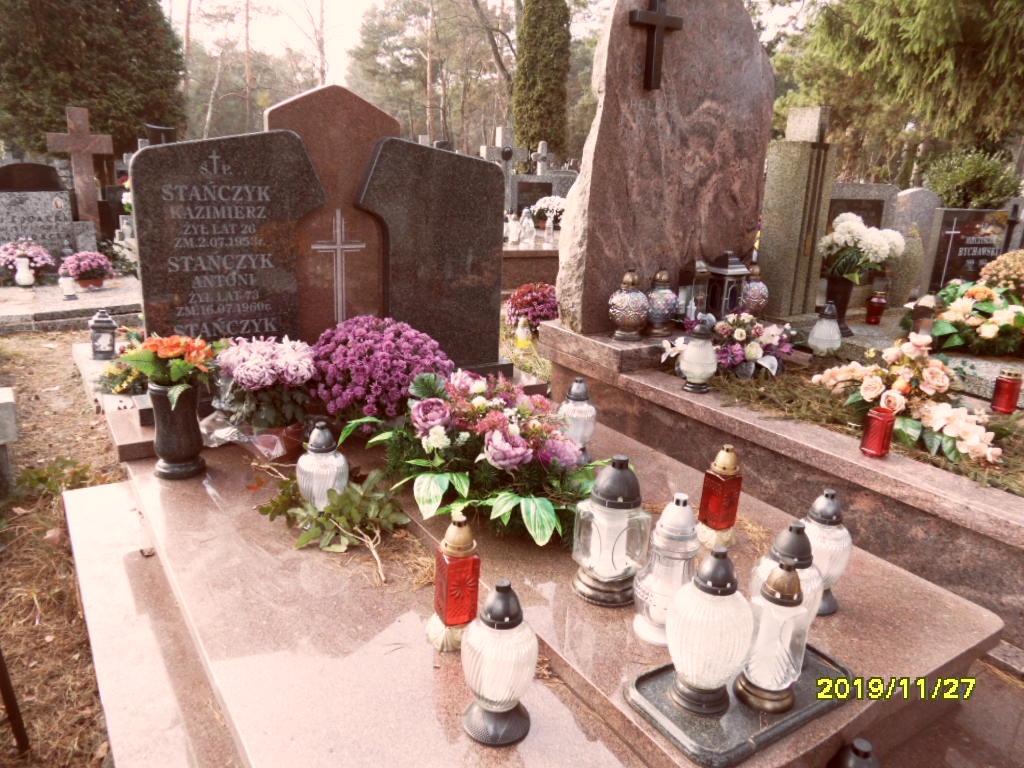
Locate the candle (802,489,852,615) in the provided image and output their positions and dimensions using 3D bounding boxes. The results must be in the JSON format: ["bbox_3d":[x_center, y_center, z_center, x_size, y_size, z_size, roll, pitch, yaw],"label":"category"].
[{"bbox_3d":[0.668,0.353,1.489,0.110,0.262,0.110,11,18,26],"label":"candle"}]

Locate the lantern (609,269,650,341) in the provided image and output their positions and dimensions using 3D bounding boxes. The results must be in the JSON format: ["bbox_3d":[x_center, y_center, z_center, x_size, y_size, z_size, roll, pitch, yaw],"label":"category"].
[{"bbox_3d":[0.450,-0.305,2.720,0.158,0.268,0.158,3,14,0],"label":"lantern"}]

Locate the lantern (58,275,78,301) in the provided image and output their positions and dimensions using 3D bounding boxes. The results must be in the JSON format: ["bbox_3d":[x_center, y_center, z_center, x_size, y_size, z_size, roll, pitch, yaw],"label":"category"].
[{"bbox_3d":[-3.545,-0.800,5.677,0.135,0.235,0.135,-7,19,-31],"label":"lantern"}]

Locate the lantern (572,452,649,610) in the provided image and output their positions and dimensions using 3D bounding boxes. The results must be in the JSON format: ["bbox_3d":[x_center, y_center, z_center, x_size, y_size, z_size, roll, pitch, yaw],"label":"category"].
[{"bbox_3d":[0.212,0.304,1.532,0.155,0.312,0.155,18,21,41],"label":"lantern"}]

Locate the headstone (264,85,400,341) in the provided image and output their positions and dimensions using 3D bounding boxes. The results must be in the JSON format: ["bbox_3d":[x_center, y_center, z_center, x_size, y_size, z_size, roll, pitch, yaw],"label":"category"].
[{"bbox_3d":[-0.707,-0.584,2.870,0.522,1.149,0.074,-9,21,-34],"label":"headstone"}]

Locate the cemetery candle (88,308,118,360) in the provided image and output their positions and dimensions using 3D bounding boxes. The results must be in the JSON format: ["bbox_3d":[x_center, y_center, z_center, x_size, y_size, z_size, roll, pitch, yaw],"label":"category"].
[{"bbox_3d":[-1.697,-0.206,2.950,0.125,0.215,0.125,-6,17,-30],"label":"cemetery candle"}]

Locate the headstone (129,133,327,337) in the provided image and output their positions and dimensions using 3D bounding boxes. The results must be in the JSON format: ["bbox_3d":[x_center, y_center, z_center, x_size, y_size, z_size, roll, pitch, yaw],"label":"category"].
[{"bbox_3d":[-1.005,-0.427,2.611,0.642,0.973,0.076,-9,21,-34],"label":"headstone"}]

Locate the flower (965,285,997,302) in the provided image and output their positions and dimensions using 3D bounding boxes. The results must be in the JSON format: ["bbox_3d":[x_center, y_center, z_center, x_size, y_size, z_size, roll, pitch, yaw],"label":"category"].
[{"bbox_3d":[1.848,-0.357,2.800,0.120,0.075,0.110,14,20,31],"label":"flower"}]

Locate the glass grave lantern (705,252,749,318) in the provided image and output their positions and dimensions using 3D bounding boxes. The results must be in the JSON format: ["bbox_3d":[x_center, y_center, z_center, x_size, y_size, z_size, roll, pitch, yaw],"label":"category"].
[{"bbox_3d":[1.085,-0.481,3.544,0.150,0.344,0.150,-8,20,-34],"label":"glass grave lantern"}]

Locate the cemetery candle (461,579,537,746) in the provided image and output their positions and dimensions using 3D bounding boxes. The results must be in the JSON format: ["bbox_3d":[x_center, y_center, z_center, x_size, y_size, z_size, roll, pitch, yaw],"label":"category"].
[{"bbox_3d":[-0.016,0.481,1.257,0.136,0.298,0.136,3,17,-1],"label":"cemetery candle"}]

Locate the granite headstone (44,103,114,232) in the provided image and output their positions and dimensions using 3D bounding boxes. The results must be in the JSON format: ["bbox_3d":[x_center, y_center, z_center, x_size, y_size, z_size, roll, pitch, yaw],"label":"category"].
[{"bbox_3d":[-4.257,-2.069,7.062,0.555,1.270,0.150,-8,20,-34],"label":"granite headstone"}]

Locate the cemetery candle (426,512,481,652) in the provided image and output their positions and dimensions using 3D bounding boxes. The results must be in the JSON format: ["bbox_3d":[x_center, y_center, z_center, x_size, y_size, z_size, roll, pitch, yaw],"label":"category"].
[{"bbox_3d":[-0.116,0.384,1.408,0.095,0.266,0.095,-4,17,-24],"label":"cemetery candle"}]

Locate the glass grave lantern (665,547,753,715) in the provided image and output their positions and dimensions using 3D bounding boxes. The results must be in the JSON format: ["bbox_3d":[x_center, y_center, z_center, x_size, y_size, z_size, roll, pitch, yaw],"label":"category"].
[{"bbox_3d":[0.328,0.403,1.173,0.147,0.288,0.147,9,17,18],"label":"glass grave lantern"}]

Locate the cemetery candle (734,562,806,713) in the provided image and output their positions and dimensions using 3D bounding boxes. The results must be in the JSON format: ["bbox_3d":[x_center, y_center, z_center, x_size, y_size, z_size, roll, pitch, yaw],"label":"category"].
[{"bbox_3d":[0.483,0.453,1.294,0.114,0.276,0.114,-8,20,-34],"label":"cemetery candle"}]

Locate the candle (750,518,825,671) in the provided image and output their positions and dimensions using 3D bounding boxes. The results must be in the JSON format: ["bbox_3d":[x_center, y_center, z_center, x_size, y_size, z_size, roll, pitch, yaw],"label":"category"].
[{"bbox_3d":[0.503,0.387,1.288,0.124,0.270,0.124,11,18,24],"label":"candle"}]

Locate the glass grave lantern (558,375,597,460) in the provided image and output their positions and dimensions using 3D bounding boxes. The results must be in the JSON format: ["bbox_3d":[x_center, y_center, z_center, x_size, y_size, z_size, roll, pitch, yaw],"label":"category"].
[{"bbox_3d":[0.204,0.113,2.201,0.120,0.268,0.120,5,17,6],"label":"glass grave lantern"}]

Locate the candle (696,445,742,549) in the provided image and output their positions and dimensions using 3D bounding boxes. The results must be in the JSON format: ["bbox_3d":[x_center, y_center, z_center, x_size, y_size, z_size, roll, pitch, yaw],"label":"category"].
[{"bbox_3d":[0.511,0.274,1.733,0.095,0.258,0.095,-10,21,-36],"label":"candle"}]

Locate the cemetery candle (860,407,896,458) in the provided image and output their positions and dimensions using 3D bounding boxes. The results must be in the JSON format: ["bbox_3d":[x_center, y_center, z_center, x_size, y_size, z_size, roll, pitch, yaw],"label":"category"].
[{"bbox_3d":[0.980,0.127,1.886,0.074,0.122,0.074,12,19,28],"label":"cemetery candle"}]

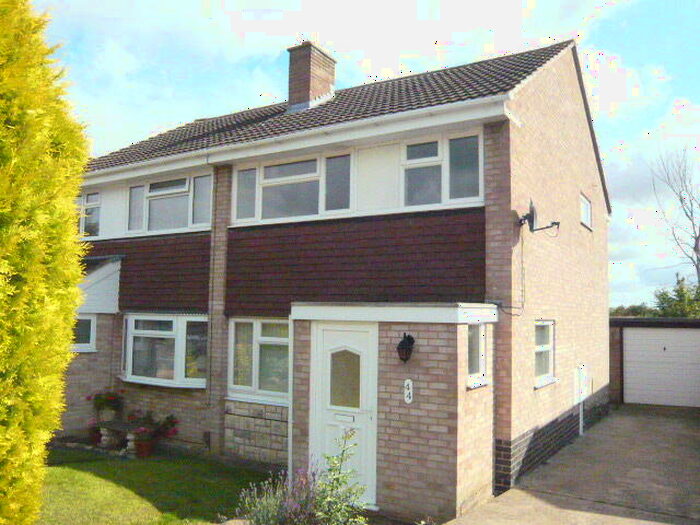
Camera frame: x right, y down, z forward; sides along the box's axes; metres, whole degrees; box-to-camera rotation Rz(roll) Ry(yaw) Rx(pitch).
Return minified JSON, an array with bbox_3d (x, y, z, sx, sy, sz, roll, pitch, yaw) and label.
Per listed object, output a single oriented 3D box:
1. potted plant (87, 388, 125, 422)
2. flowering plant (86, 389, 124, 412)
[{"bbox_3d":[-4.330,2.536,10.105,0.515,0.525,0.464,-2,-6,33],"label":"potted plant"},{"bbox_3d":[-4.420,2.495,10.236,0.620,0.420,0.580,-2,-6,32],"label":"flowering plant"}]

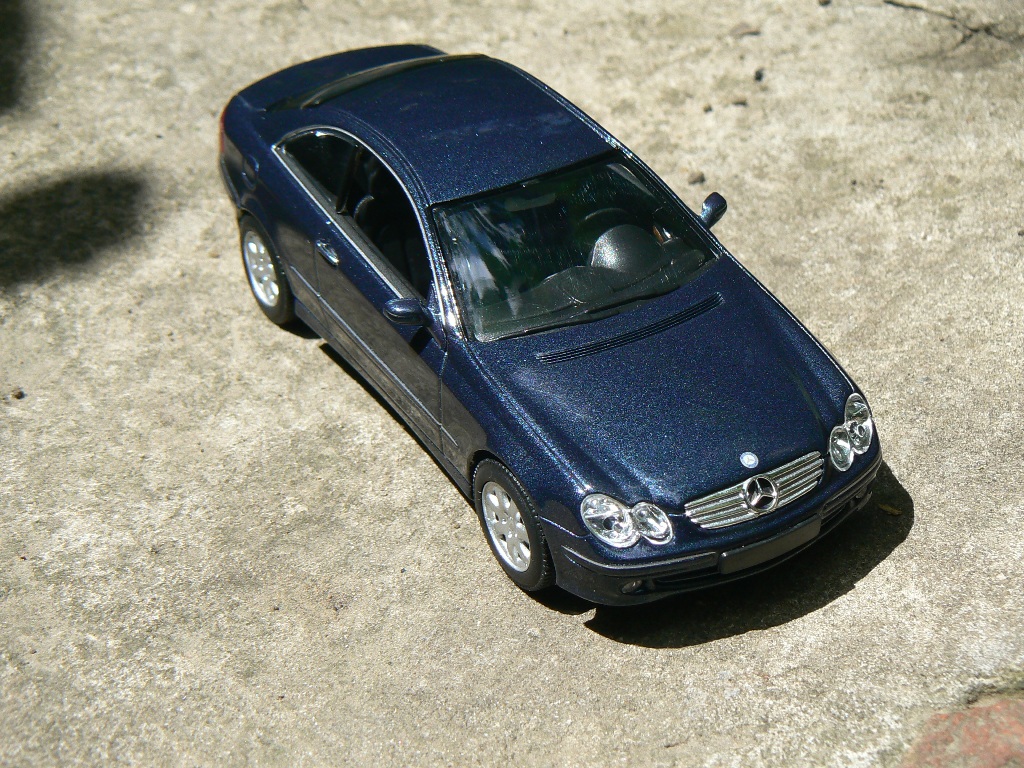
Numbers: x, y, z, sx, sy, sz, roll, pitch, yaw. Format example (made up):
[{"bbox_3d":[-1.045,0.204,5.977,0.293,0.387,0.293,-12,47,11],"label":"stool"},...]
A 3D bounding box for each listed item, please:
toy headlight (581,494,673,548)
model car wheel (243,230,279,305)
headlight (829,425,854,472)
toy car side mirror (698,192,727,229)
[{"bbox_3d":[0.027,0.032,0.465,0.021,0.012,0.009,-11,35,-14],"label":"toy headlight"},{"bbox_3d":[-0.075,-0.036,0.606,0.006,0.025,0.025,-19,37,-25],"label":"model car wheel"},{"bbox_3d":[0.081,0.016,0.489,0.007,0.010,0.005,-24,40,-31],"label":"headlight"},{"bbox_3d":[0.055,-0.048,0.545,0.010,0.007,0.006,-19,37,-25],"label":"toy car side mirror"}]

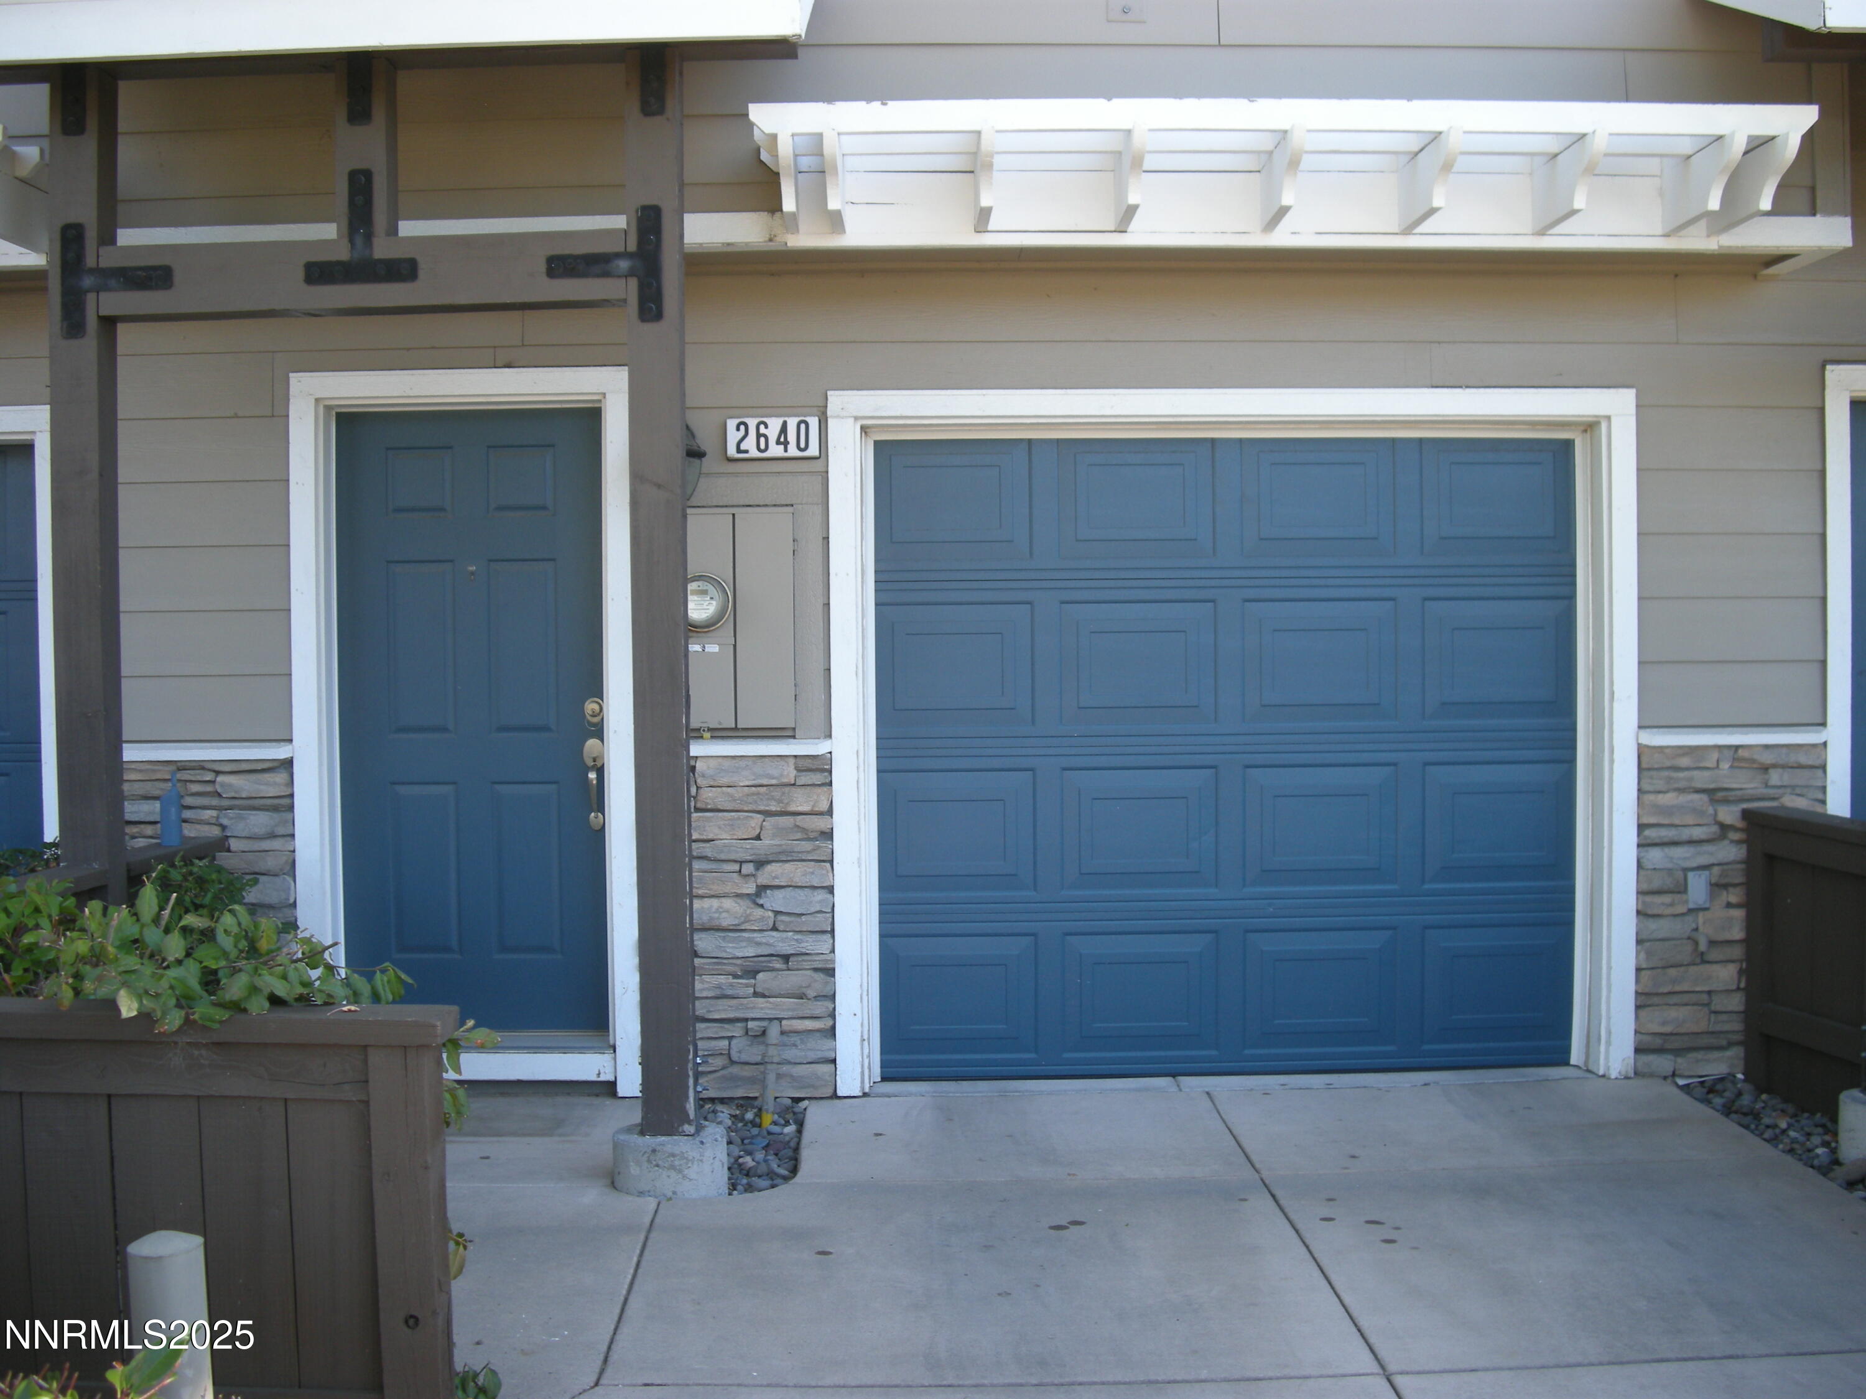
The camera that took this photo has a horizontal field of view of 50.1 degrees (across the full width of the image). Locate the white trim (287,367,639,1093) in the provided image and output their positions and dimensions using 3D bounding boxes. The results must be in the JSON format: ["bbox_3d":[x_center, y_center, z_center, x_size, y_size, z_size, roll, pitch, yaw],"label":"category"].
[{"bbox_3d":[-1.448,0.113,6.264,1.089,2.281,0.140,-1,2,0],"label":"white trim"}]

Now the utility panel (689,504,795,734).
[{"bbox_3d":[-0.616,-0.242,6.159,0.377,0.711,0.150,-1,2,0],"label":"utility panel"}]

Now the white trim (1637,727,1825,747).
[{"bbox_3d":[2.477,0.114,6.204,0.611,0.058,0.080,-1,2,0],"label":"white trim"}]

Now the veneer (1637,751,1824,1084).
[{"bbox_3d":[2.490,0.666,6.243,0.614,1.065,0.080,-1,2,0],"label":"veneer"}]

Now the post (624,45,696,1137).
[{"bbox_3d":[-0.738,-0.293,5.418,0.135,2.922,0.134,-1,2,-2],"label":"post"}]

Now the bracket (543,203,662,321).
[{"bbox_3d":[-0.875,-1.161,5.318,0.305,0.310,0.016,-1,2,-2],"label":"bracket"}]

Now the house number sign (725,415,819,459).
[{"bbox_3d":[-0.495,-0.808,6.182,0.292,0.135,0.035,-1,2,0],"label":"house number sign"}]

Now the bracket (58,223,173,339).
[{"bbox_3d":[-2.157,-1.107,5.282,0.305,0.310,0.016,-1,2,-2],"label":"bracket"}]

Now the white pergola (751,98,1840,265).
[{"bbox_3d":[0.908,-1.417,5.442,2.820,0.284,0.610,-1,2,0],"label":"white pergola"}]

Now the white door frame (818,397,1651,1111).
[{"bbox_3d":[0.969,0.125,6.470,2.605,2.250,0.100,-1,2,-2],"label":"white door frame"}]

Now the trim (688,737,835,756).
[{"bbox_3d":[-0.609,0.150,6.197,0.593,0.055,0.080,-1,2,0],"label":"trim"}]

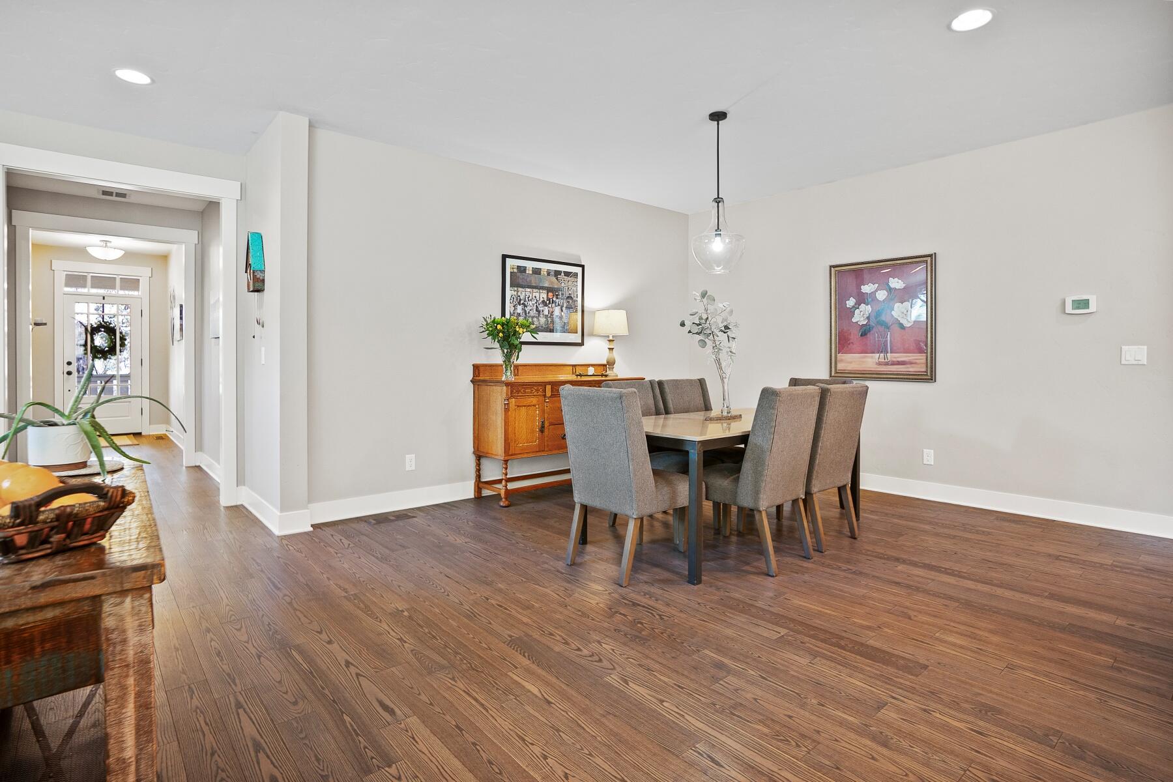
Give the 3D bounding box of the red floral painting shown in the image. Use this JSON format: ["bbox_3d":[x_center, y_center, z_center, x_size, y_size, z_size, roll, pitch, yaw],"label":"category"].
[{"bbox_3d":[2.482,-0.592,4.670,0.040,1.020,0.830,-2,3,-42],"label":"red floral painting"}]

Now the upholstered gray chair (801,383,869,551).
[{"bbox_3d":[1.425,0.459,3.699,0.490,1.020,0.640,-2,4,-37],"label":"upholstered gray chair"}]

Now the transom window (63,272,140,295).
[{"bbox_3d":[-7.153,-1.577,8.180,0.880,0.270,0.060,-2,2,-38],"label":"transom window"}]

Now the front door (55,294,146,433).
[{"bbox_3d":[-7.183,-0.388,8.230,0.900,2.070,0.060,-2,2,-38],"label":"front door"}]

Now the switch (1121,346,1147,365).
[{"bbox_3d":[3.559,-0.229,3.600,0.010,0.120,0.120,-2,3,-42],"label":"switch"}]

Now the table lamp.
[{"bbox_3d":[0.232,-0.451,5.282,0.330,0.642,0.330,0,3,0],"label":"table lamp"}]

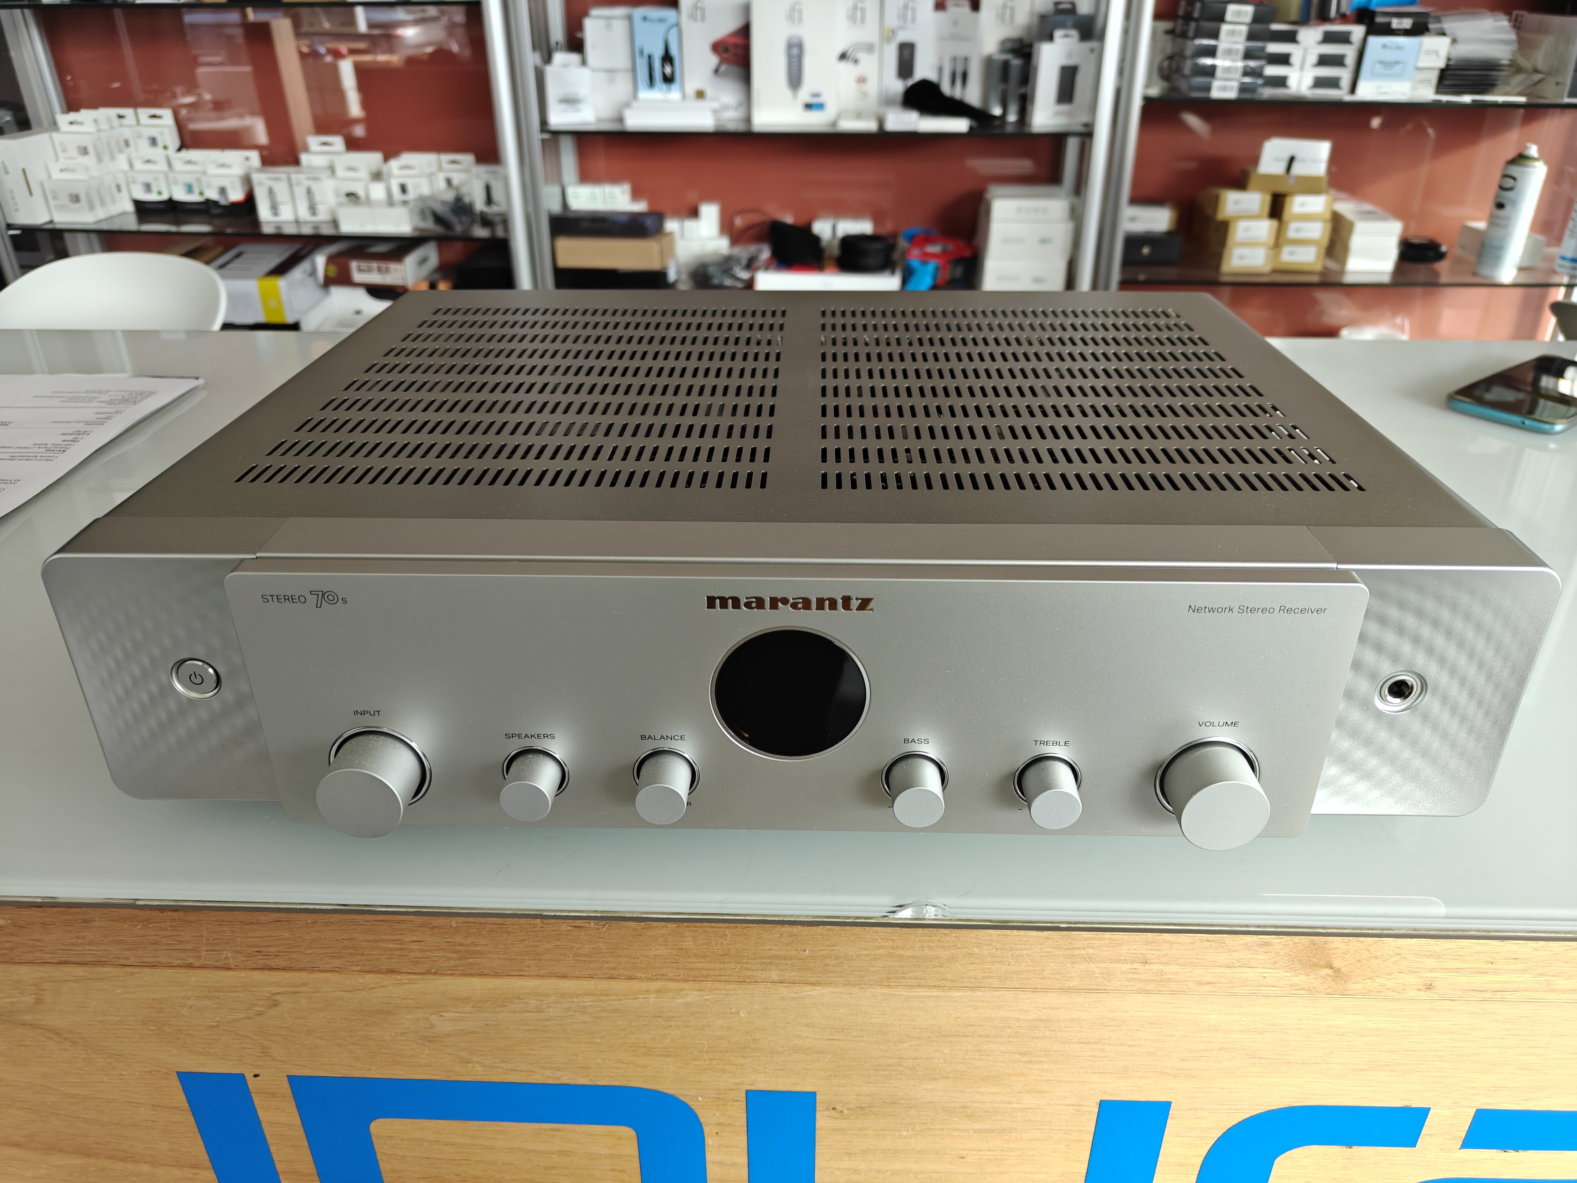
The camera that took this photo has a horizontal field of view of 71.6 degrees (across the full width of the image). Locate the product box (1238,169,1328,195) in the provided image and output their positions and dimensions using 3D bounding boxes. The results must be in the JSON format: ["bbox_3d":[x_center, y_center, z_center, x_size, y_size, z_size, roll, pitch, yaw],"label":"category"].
[{"bbox_3d":[0.917,-0.762,2.033,0.141,0.033,0.065,0,28,1],"label":"product box"}]

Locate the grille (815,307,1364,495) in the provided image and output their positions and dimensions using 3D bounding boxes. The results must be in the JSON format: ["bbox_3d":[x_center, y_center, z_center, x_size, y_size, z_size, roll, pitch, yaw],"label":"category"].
[{"bbox_3d":[0.104,-0.087,0.465,0.180,0.004,0.232,0,28,1],"label":"grille"}]

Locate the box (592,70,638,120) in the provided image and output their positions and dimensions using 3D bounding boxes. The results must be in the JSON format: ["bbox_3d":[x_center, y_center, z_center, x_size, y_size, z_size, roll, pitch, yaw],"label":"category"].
[{"bbox_3d":[-0.330,-0.947,2.080,0.094,0.086,0.090,0,28,1],"label":"box"}]

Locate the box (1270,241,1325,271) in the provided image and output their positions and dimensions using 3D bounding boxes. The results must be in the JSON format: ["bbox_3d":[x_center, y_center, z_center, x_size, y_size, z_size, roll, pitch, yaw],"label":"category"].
[{"bbox_3d":[0.955,-0.652,2.101,0.089,0.043,0.130,1,28,1],"label":"box"}]

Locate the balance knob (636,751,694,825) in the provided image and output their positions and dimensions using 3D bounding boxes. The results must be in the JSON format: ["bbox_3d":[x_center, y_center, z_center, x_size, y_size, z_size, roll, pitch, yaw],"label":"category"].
[{"bbox_3d":[-0.038,0.061,0.334,0.017,0.017,0.016,0,28,1],"label":"balance knob"}]

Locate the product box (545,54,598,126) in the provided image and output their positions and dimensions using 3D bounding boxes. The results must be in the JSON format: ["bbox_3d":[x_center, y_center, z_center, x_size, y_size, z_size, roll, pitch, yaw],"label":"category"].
[{"bbox_3d":[-0.379,-0.887,1.932,0.078,0.108,0.050,1,28,1],"label":"product box"}]

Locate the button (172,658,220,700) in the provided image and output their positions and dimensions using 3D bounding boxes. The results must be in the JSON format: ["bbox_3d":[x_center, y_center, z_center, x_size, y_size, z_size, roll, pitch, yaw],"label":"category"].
[{"bbox_3d":[-0.185,0.028,0.342,0.015,0.015,0.005,1,28,1],"label":"button"}]

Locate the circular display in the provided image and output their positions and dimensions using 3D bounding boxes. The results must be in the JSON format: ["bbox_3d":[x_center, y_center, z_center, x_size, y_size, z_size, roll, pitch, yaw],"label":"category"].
[{"bbox_3d":[0.001,0.031,0.325,0.046,0.046,0.004,0,28,1],"label":"circular display"}]

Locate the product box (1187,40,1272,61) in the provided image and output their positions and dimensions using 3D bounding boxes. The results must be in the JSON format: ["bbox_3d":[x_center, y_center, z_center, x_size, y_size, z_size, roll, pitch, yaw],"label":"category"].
[{"bbox_3d":[0.735,-0.924,1.868,0.125,0.033,0.120,1,28,1],"label":"product box"}]

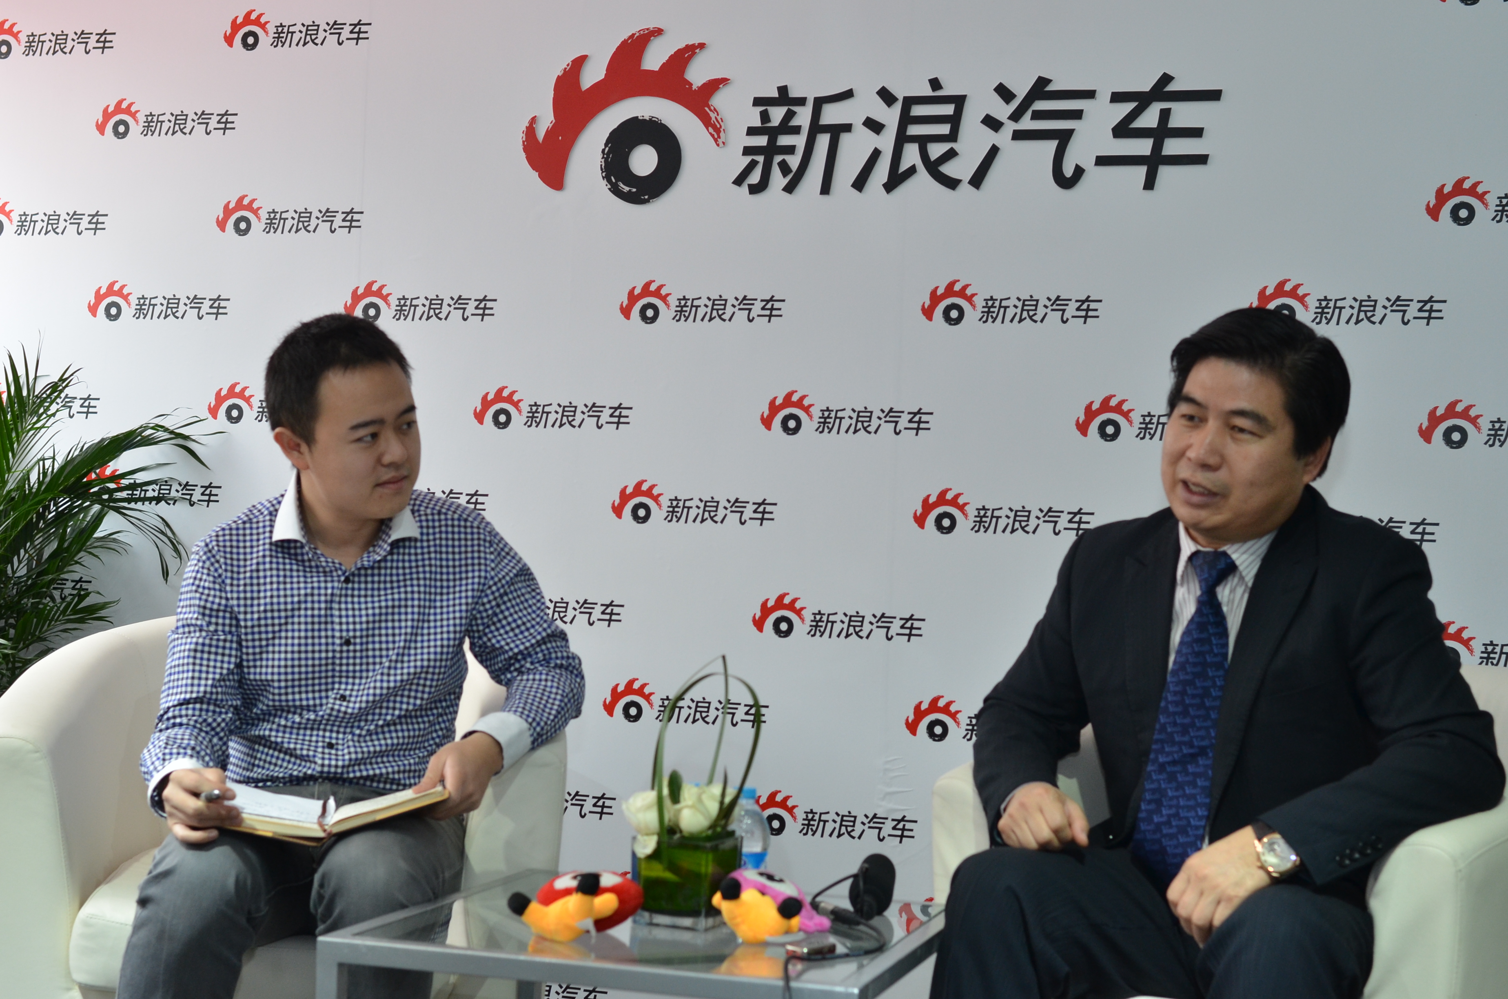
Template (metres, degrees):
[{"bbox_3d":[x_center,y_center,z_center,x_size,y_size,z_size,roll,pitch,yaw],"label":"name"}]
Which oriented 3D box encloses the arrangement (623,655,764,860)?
[{"bbox_3d":[-0.077,0.308,2.653,0.170,0.240,0.145,2,-2,0],"label":"arrangement"}]

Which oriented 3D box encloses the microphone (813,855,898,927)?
[{"bbox_3d":[0.128,0.484,2.722,0.105,0.084,0.075,2,-2,0],"label":"microphone"}]

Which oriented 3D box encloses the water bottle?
[{"bbox_3d":[-0.011,0.442,2.743,0.064,0.158,0.064,2,-2,0],"label":"water bottle"}]

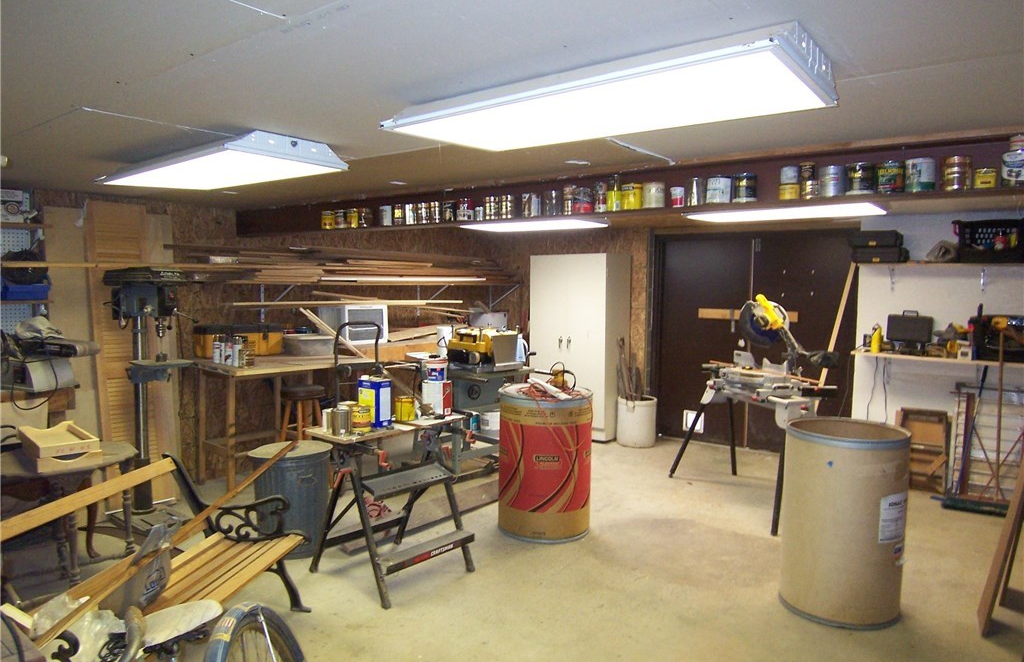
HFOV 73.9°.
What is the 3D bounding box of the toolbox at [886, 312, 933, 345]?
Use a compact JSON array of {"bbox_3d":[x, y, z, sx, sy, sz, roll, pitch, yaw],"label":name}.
[{"bbox_3d":[2.995,-0.034,5.114,0.291,0.228,0.100,3,5,37],"label":"toolbox"}]

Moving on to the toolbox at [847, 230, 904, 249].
[{"bbox_3d":[2.793,-0.696,5.221,0.333,0.127,0.290,3,5,37],"label":"toolbox"}]

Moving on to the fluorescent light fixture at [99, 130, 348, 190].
[{"bbox_3d":[-1.402,-0.795,3.228,1.215,0.105,0.605,3,5,38],"label":"fluorescent light fixture"}]

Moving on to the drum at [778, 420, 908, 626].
[{"bbox_3d":[1.581,0.884,3.253,0.530,0.855,0.530,3,5,37],"label":"drum"}]

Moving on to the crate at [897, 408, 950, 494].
[{"bbox_3d":[3.141,0.906,5.188,0.320,0.610,0.160,4,6,38],"label":"crate"}]

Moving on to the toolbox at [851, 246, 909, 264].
[{"bbox_3d":[2.827,-0.576,5.228,0.326,0.123,0.290,3,5,37],"label":"toolbox"}]

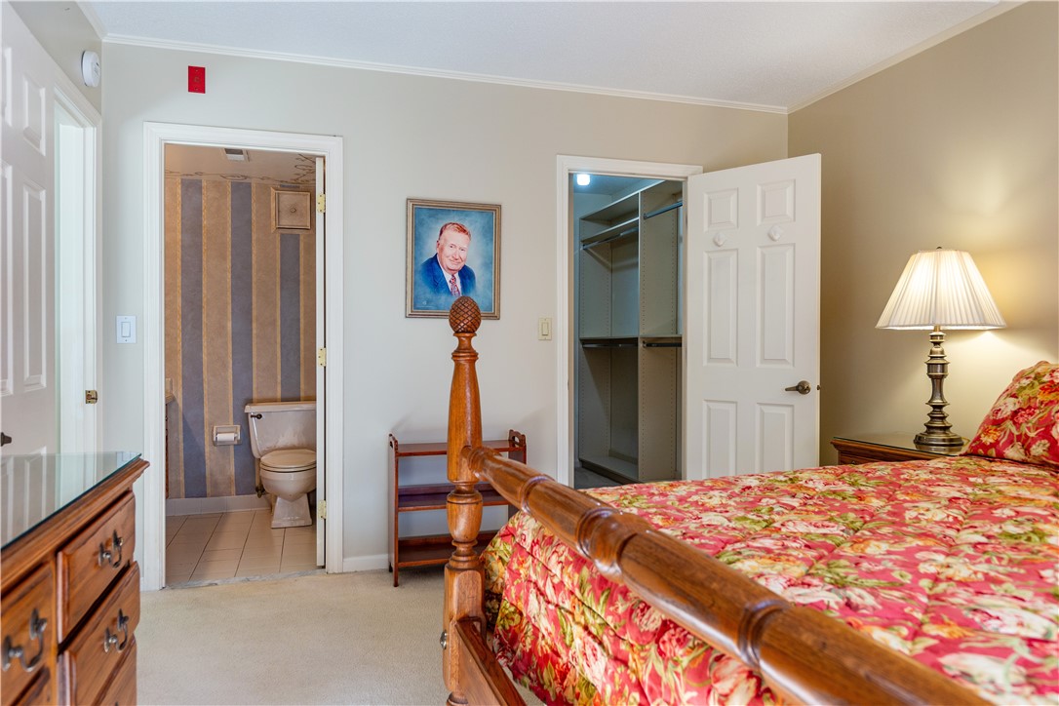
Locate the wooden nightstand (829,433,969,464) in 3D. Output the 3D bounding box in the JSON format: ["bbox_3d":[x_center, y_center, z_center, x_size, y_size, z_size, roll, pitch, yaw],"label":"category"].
[{"bbox_3d":[1.625,0.717,2.916,0.390,0.676,0.640,0,0,-16],"label":"wooden nightstand"}]

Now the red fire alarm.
[{"bbox_3d":[-1.505,-1.237,3.195,0.070,0.116,0.008,0,0,-16],"label":"red fire alarm"}]

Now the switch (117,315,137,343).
[{"bbox_3d":[-1.781,-0.101,3.119,0.076,0.121,0.010,0,0,-16],"label":"switch"}]

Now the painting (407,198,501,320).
[{"bbox_3d":[-0.376,-0.459,3.520,0.473,0.577,0.030,0,0,-16],"label":"painting"}]

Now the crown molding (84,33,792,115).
[{"bbox_3d":[-0.185,-1.385,3.567,3.510,0.030,0.036,0,0,-16],"label":"crown molding"}]

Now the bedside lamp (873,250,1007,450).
[{"bbox_3d":[1.614,-0.013,2.786,0.435,0.780,0.435,0,0,-16],"label":"bedside lamp"}]

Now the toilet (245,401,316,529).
[{"bbox_3d":[-1.496,0.684,4.447,0.550,0.735,0.690,0,0,-16],"label":"toilet"}]

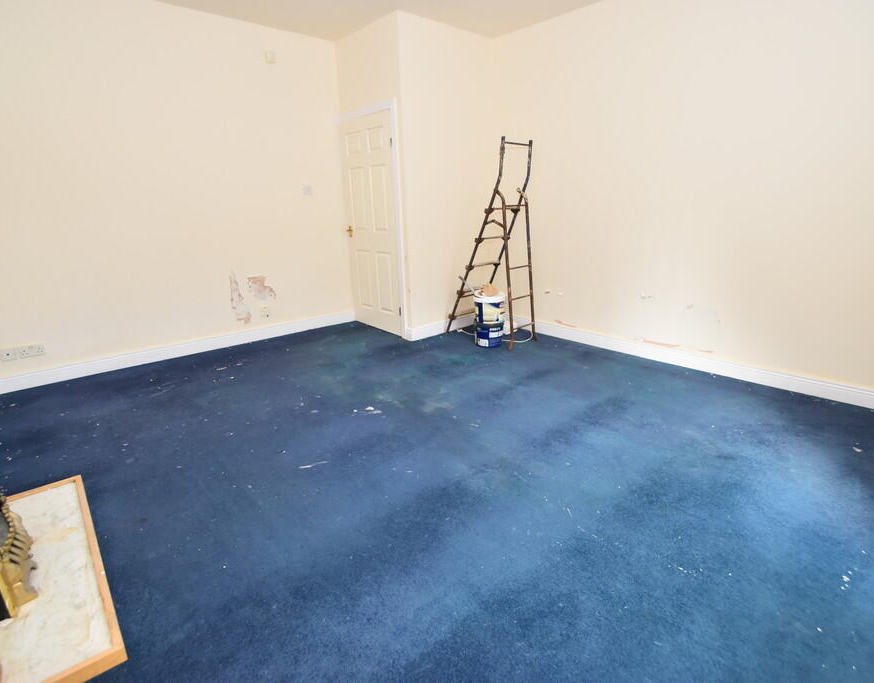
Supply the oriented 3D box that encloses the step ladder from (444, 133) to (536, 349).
[{"bbox_3d":[0.519,-0.892,3.976,0.446,1.753,0.832,-17,24,-40],"label":"step ladder"}]

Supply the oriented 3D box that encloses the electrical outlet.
[{"bbox_3d":[-2.983,0.072,3.144,0.146,0.086,0.015,-16,23,-39],"label":"electrical outlet"}]

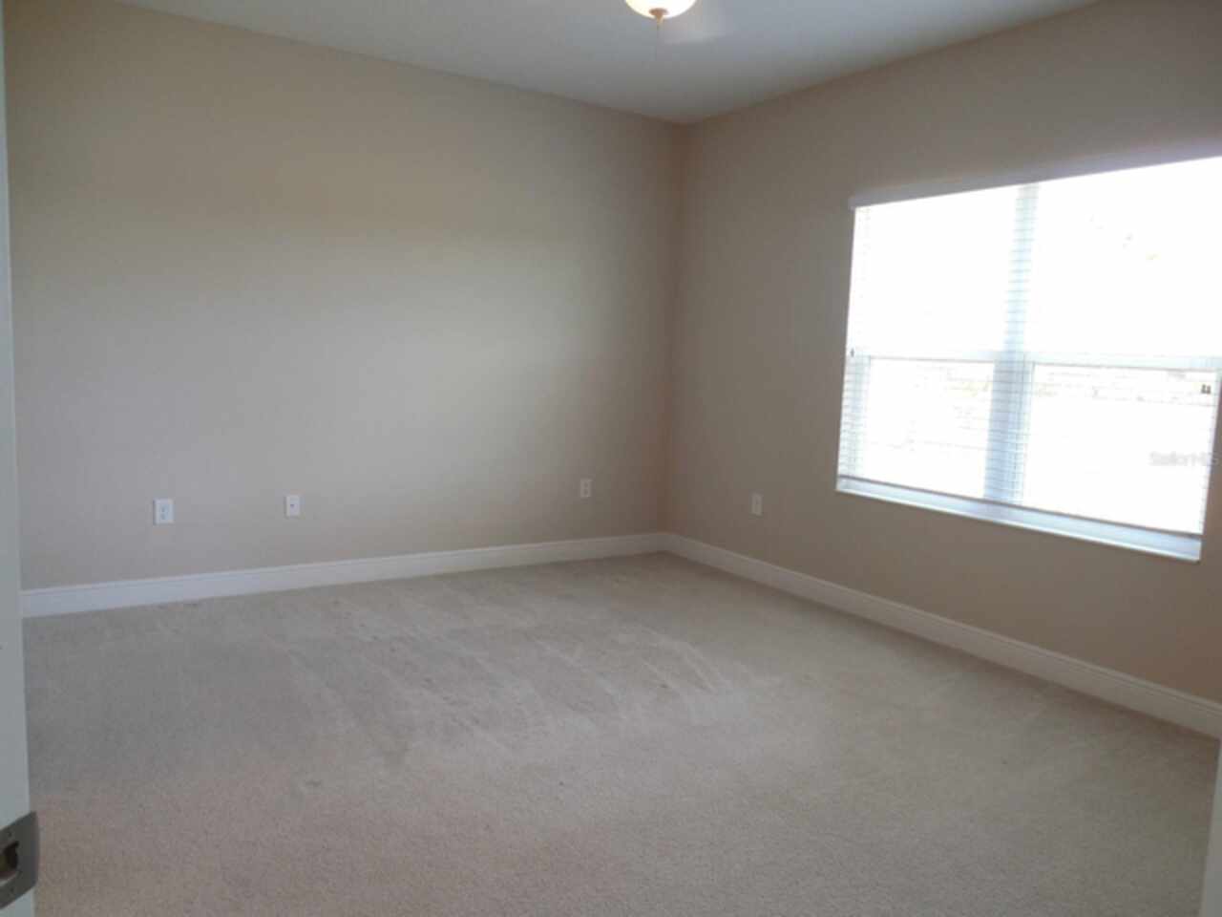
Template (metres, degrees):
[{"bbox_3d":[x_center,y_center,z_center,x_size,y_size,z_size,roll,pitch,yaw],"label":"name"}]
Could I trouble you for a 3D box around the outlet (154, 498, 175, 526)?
[{"bbox_3d":[-2.135,0.253,4.215,0.078,0.121,0.010,-2,8,-33],"label":"outlet"}]

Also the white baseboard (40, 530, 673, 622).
[{"bbox_3d":[-1.198,0.599,4.881,3.700,0.126,0.016,-2,8,-33],"label":"white baseboard"}]

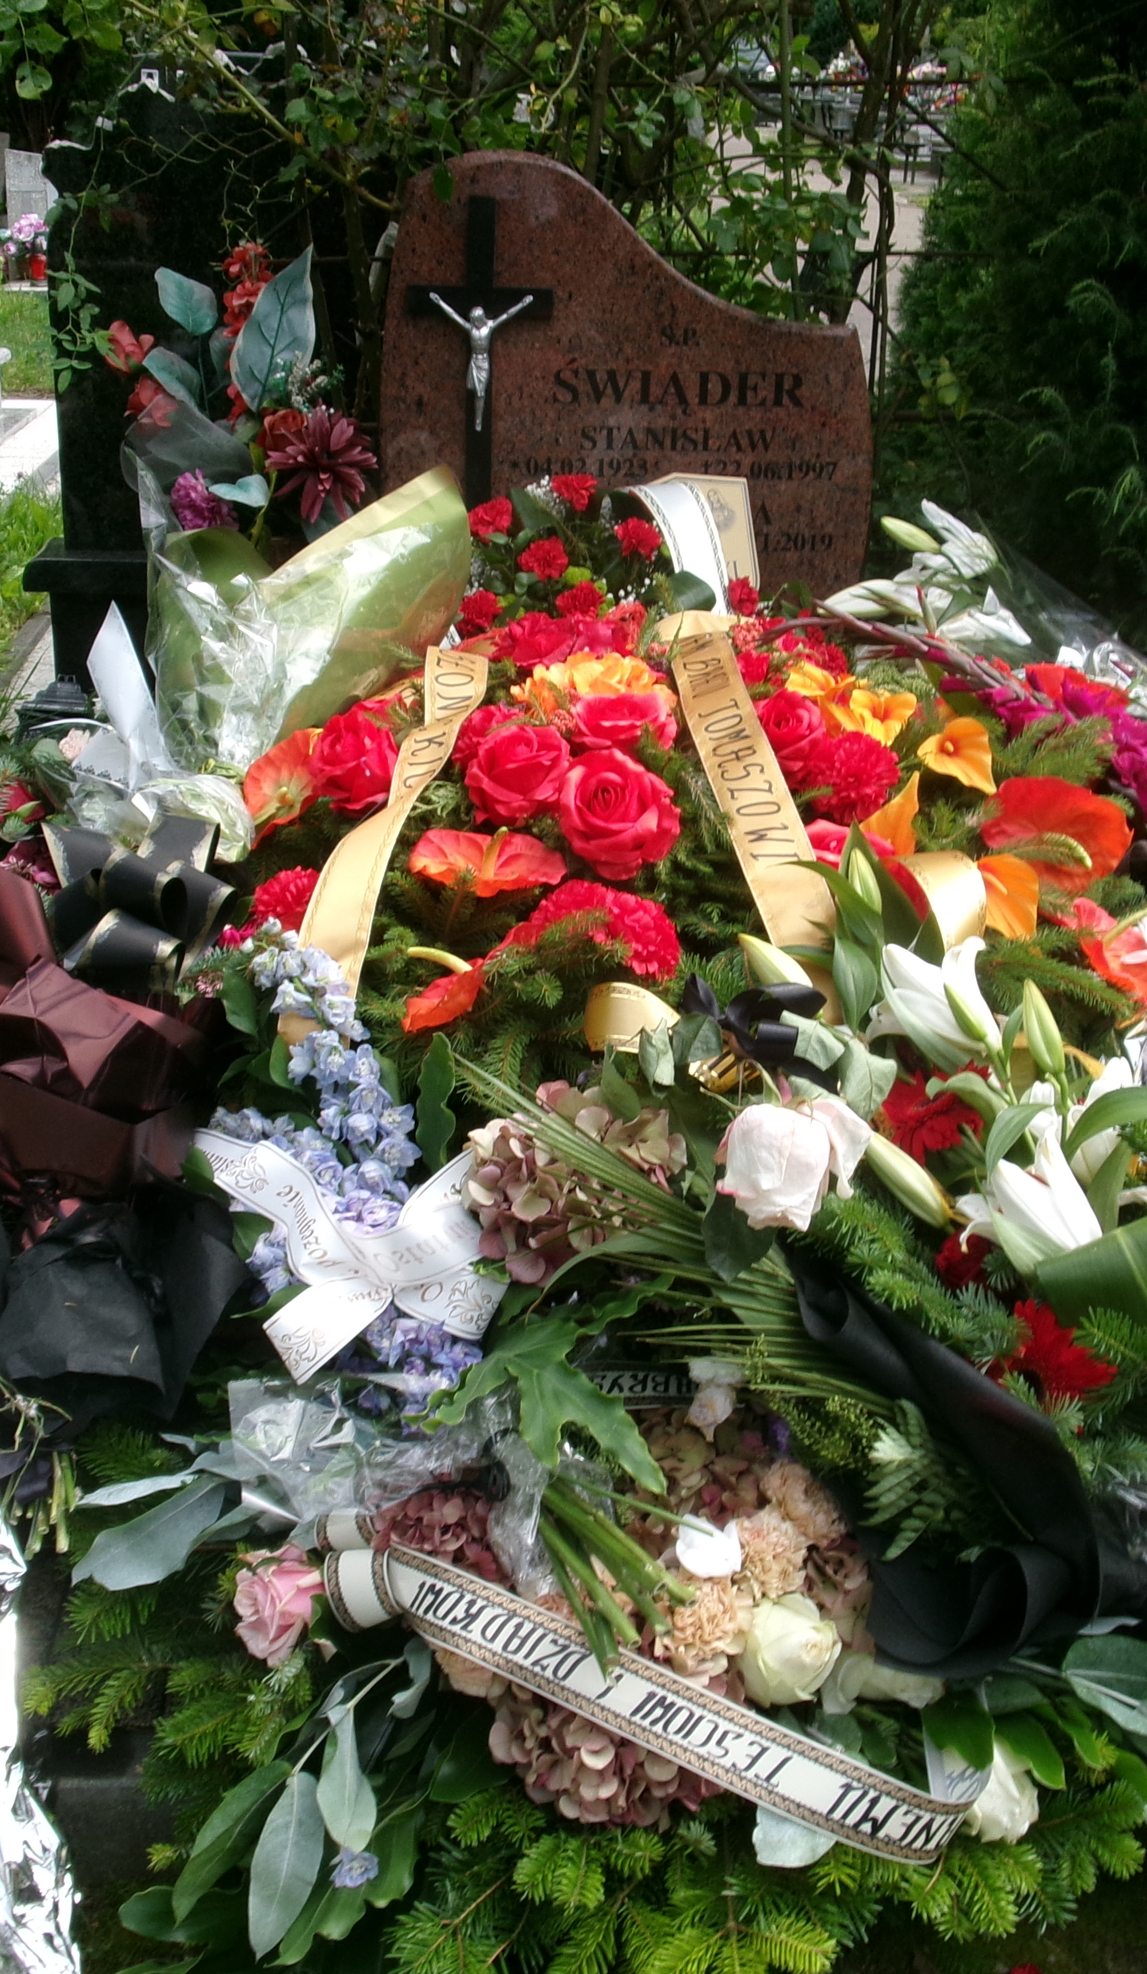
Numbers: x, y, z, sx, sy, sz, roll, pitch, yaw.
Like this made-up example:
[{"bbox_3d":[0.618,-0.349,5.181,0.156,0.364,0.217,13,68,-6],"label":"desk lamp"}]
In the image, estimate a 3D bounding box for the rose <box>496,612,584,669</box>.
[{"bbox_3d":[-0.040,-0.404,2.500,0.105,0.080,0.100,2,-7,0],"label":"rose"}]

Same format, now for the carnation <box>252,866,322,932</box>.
[{"bbox_3d":[-0.272,-0.081,2.030,0.080,0.065,0.080,6,62,14],"label":"carnation"}]

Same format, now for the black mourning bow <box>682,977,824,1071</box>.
[{"bbox_3d":[0.154,0.033,1.820,0.120,0.075,0.070,0,2,0],"label":"black mourning bow"}]

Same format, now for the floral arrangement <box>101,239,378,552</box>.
[{"bbox_3d":[-0.432,-0.750,2.750,0.340,0.410,0.230,0,24,0],"label":"floral arrangement"}]

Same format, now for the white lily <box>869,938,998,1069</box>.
[{"bbox_3d":[0.305,0.015,1.800,0.090,0.100,0.095,-1,19,-42],"label":"white lily"}]

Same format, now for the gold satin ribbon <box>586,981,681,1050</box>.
[{"bbox_3d":[0.056,0.028,2.020,0.098,0.070,0.070,2,3,0],"label":"gold satin ribbon"}]

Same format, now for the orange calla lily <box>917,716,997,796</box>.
[{"bbox_3d":[0.378,-0.228,2.100,0.077,0.077,0.060,-2,-1,-5],"label":"orange calla lily"}]

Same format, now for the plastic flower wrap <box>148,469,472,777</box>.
[{"bbox_3d":[-0.320,-0.443,2.600,0.390,0.360,0.260,-2,8,-9],"label":"plastic flower wrap"}]

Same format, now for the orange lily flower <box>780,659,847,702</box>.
[{"bbox_3d":[0.250,-0.313,2.200,0.075,0.060,0.060,6,0,14],"label":"orange lily flower"}]

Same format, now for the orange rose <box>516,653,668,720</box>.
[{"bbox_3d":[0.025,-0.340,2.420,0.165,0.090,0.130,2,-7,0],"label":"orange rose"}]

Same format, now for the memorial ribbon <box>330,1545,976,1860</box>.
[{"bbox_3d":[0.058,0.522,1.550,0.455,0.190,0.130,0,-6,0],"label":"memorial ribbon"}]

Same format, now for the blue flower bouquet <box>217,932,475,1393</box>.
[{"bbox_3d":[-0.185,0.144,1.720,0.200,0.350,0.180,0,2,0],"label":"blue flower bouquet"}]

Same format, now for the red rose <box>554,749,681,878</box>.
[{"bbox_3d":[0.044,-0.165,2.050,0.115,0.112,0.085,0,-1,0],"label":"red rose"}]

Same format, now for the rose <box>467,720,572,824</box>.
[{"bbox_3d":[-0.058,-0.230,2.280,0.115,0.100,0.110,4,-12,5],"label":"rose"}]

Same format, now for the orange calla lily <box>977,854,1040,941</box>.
[{"bbox_3d":[0.409,-0.085,2.020,0.068,0.075,0.060,-5,-8,-14],"label":"orange calla lily"}]

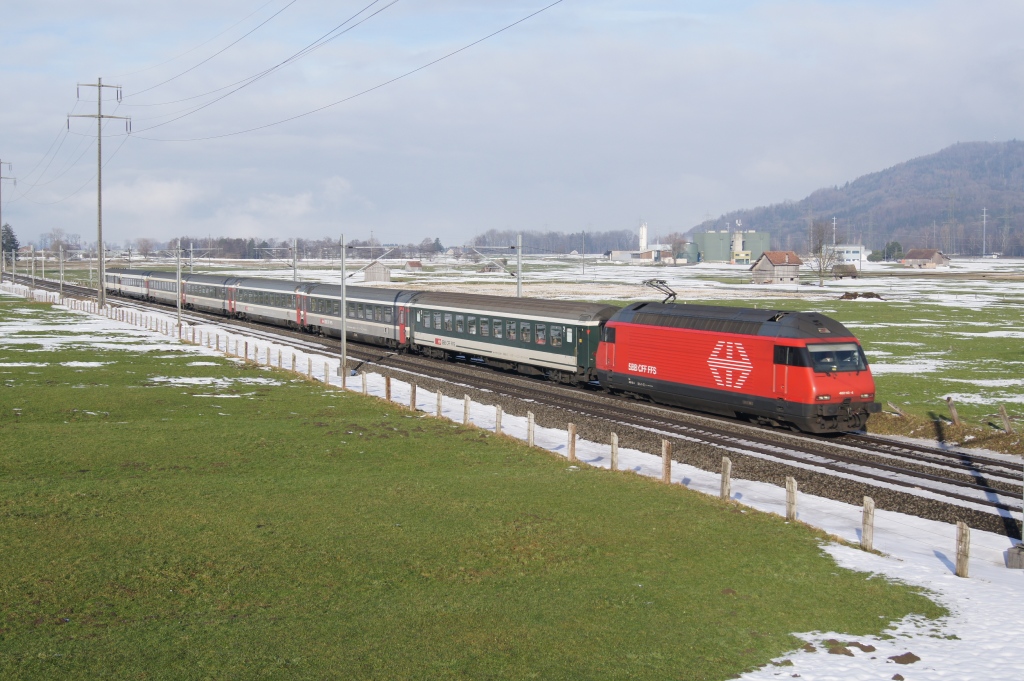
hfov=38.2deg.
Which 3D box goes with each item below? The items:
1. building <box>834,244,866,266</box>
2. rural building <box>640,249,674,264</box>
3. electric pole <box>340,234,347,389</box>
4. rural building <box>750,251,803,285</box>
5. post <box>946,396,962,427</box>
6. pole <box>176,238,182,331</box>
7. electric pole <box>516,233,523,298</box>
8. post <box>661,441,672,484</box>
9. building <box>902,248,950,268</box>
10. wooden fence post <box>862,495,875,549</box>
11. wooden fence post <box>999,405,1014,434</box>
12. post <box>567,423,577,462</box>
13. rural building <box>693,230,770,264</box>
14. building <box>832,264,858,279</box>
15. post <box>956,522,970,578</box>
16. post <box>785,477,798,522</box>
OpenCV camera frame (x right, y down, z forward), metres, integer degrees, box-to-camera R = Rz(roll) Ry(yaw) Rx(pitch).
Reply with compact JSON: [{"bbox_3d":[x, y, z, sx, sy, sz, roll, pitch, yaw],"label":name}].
[{"bbox_3d":[173.619,-43.849,759.938,19.000,10.970,12.000,0,3,5],"label":"building"},{"bbox_3d":[83.597,-48.596,855.000,20.600,9.200,16.000,0,3,6],"label":"rural building"},{"bbox_3d":[-10.356,-2.141,90.848,0.250,8.730,0.250,-1,4,-23],"label":"electric pole"},{"bbox_3d":[60.927,-16.822,340.199,9.600,7.590,8.200,-2,4,-35],"label":"rural building"},{"bbox_3d":[18.609,3.010,62.256,0.180,1.240,0.220,-16,0,-23],"label":"post"},{"bbox_3d":[-32.039,-5.373,142.402,0.250,8.770,0.250,-1,4,-23],"label":"pole"},{"bbox_3d":[0.476,-2.572,93.960,0.250,8.310,0.250,-1,4,-23],"label":"electric pole"},{"bbox_3d":[4.660,3.649,44.653,0.200,1.320,0.220,-1,4,-22],"label":"post"},{"bbox_3d":[193.866,-38.586,690.961,12.500,8.780,16.500,-2,4,-31],"label":"building"},{"bbox_3d":[8.501,4.356,35.314,0.200,1.268,0.220,-1,4,-22],"label":"wooden fence post"},{"bbox_3d":[17.980,2.870,53.930,0.190,1.060,0.190,-13,3,-22],"label":"wooden fence post"},{"bbox_3d":[2.043,3.511,51.038,0.200,1.311,0.220,-1,4,-22],"label":"post"},{"bbox_3d":[127.728,-54.117,860.000,44.700,19.500,26.000,0,3,8],"label":"rural building"},{"bbox_3d":[90.309,-18.627,400.323,6.900,3.950,5.500,1,4,13],"label":"building"},{"bbox_3d":[9.803,4.537,32.143,0.200,1.209,0.220,-1,4,-22],"label":"post"},{"bbox_3d":[7.236,4.102,38.387,0.200,1.144,0.220,-1,4,-22],"label":"post"}]

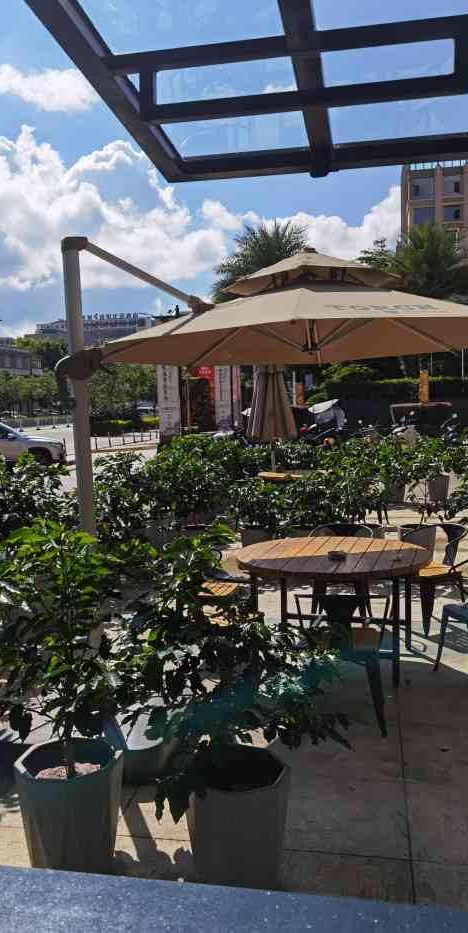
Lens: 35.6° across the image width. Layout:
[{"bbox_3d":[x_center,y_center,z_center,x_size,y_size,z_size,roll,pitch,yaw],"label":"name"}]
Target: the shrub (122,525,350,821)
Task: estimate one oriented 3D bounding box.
[{"bbox_3d":[0.018,0.692,2.516,0.750,0.910,0.700,-2,5,0],"label":"shrub"}]

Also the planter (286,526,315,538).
[{"bbox_3d":[0.764,0.893,8.071,0.410,0.450,0.410,-1,4,0],"label":"planter"}]

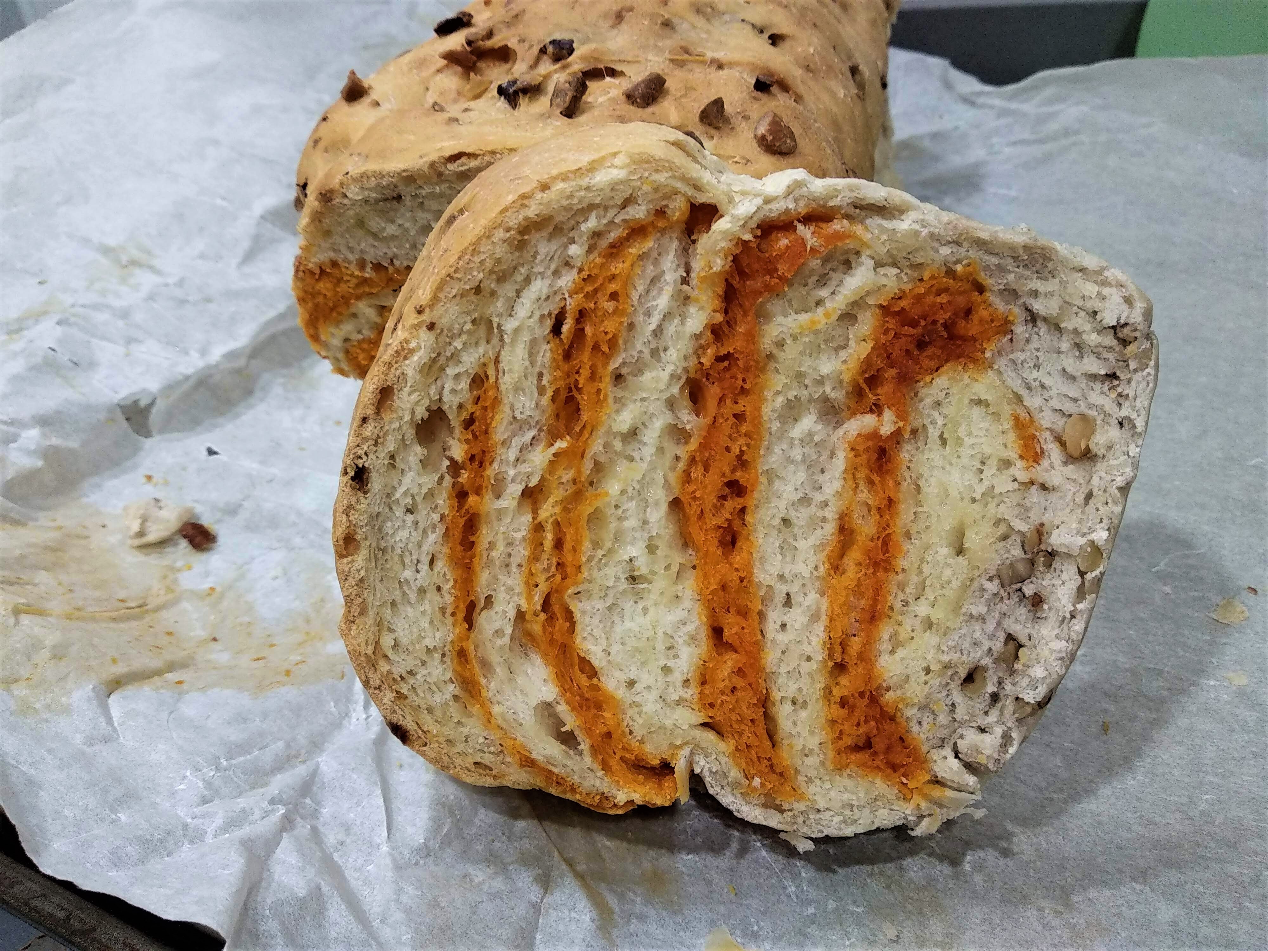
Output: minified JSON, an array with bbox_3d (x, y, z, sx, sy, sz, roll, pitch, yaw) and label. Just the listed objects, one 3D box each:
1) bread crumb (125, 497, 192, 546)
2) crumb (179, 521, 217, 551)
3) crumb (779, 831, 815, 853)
[{"bbox_3d":[-0.125,0.012,0.251,0.018,0.007,0.011,-9,46,-8],"label":"bread crumb"},{"bbox_3d":[-0.114,0.016,0.249,0.010,0.005,0.007,21,49,19],"label":"crumb"},{"bbox_3d":[0.033,0.074,0.192,0.007,0.003,0.004,14,47,14],"label":"crumb"}]

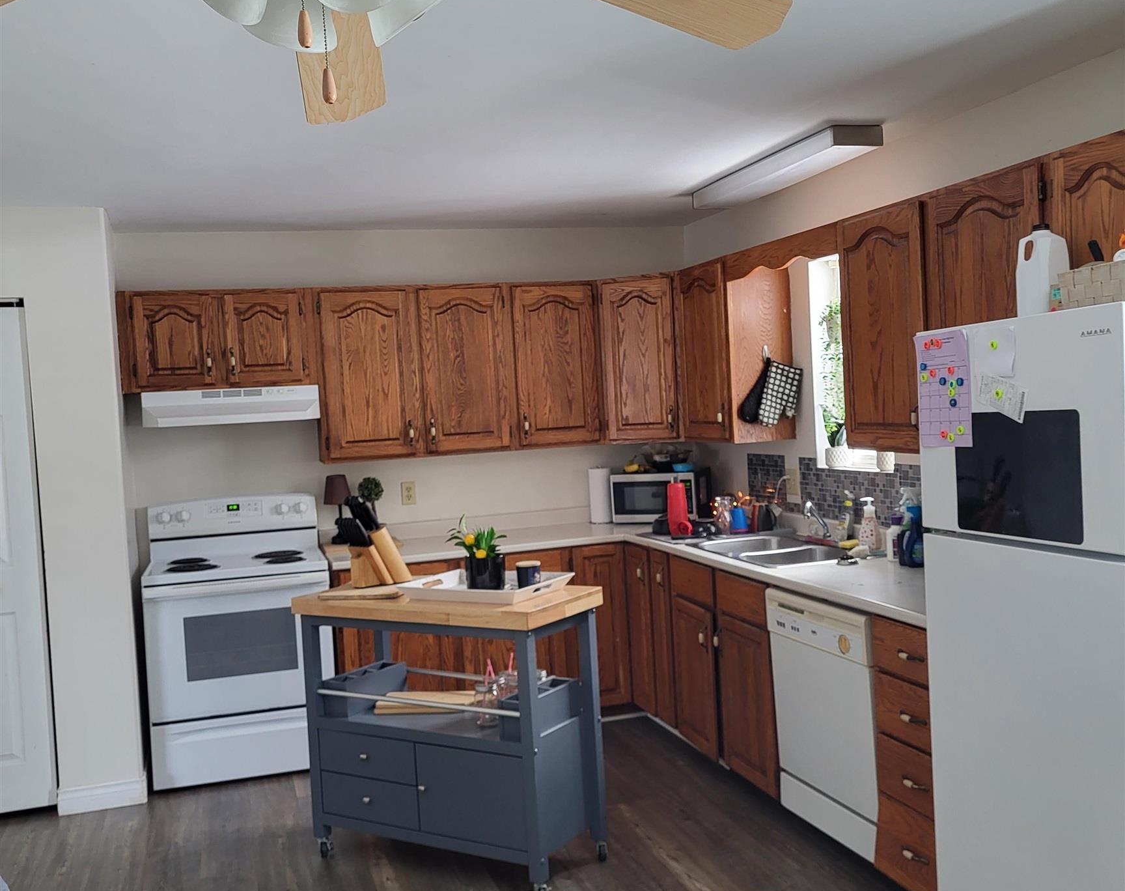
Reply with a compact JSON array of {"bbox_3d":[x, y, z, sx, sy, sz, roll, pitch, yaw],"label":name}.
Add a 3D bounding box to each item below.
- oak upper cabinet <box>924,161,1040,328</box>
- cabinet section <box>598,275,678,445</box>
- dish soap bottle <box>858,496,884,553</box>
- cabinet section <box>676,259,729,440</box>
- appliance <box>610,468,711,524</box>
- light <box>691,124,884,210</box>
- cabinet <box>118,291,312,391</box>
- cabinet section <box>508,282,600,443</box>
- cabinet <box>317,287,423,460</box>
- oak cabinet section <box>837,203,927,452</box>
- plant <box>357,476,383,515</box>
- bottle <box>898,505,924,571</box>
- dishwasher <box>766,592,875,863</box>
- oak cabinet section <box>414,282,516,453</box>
[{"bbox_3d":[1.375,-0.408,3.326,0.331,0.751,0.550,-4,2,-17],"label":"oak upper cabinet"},{"bbox_3d":[0.487,-0.429,5.686,0.460,0.810,0.380,-2,3,30],"label":"cabinet section"},{"bbox_3d":[1.181,0.306,4.319,0.065,0.210,0.090,-3,2,-6],"label":"dish soap bottle"},{"bbox_3d":[0.806,-0.428,5.199,0.320,0.810,0.515,-4,2,-17],"label":"cabinet section"},{"bbox_3d":[0.512,0.262,5.757,0.437,0.257,0.350,-2,2,20],"label":"appliance"},{"bbox_3d":[0.837,-1.080,4.471,0.187,0.070,1.235,-4,2,-17],"label":"light"},{"bbox_3d":[-1.563,-0.479,5.178,0.775,0.440,0.335,-4,2,-18],"label":"cabinet"},{"bbox_3d":[-0.058,-0.399,5.727,0.450,0.813,0.320,-4,2,-17],"label":"cabinet section"},{"bbox_3d":[-0.931,-0.340,5.385,0.459,0.802,0.335,-4,2,-18],"label":"cabinet"},{"bbox_3d":[1.224,-0.396,3.837,0.320,0.808,0.475,-4,2,-17],"label":"oak cabinet section"},{"bbox_3d":[-0.915,0.324,5.392,0.120,0.310,0.120,-4,2,-18],"label":"plant"},{"bbox_3d":[1.236,0.310,3.960,0.100,0.225,0.070,-2,3,31],"label":"bottle"},{"bbox_3d":[1.126,0.888,3.809,0.610,0.802,0.625,-4,2,-17],"label":"dishwasher"},{"bbox_3d":[-0.496,-0.370,5.593,0.467,0.813,0.320,-4,2,-17],"label":"oak cabinet section"}]

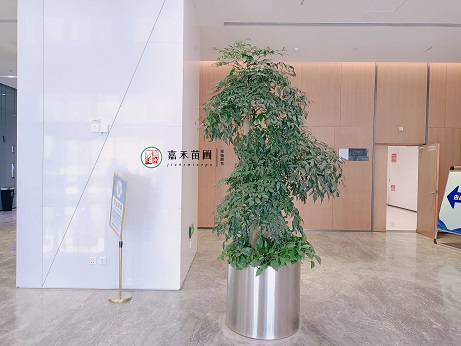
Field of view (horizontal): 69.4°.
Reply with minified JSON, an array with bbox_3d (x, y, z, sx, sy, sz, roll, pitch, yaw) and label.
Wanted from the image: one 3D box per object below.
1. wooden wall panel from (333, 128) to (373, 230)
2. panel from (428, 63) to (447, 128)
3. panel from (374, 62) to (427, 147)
[{"bbox_3d":[2.977,0.154,8.114,0.929,2.484,0.050,1,1,1],"label":"wooden wall panel"},{"bbox_3d":[4.988,-1.864,8.040,0.409,1.559,0.050,1,1,1],"label":"panel"},{"bbox_3d":[4.125,-1.684,8.057,1.219,1.950,0.050,1,1,1],"label":"panel"}]

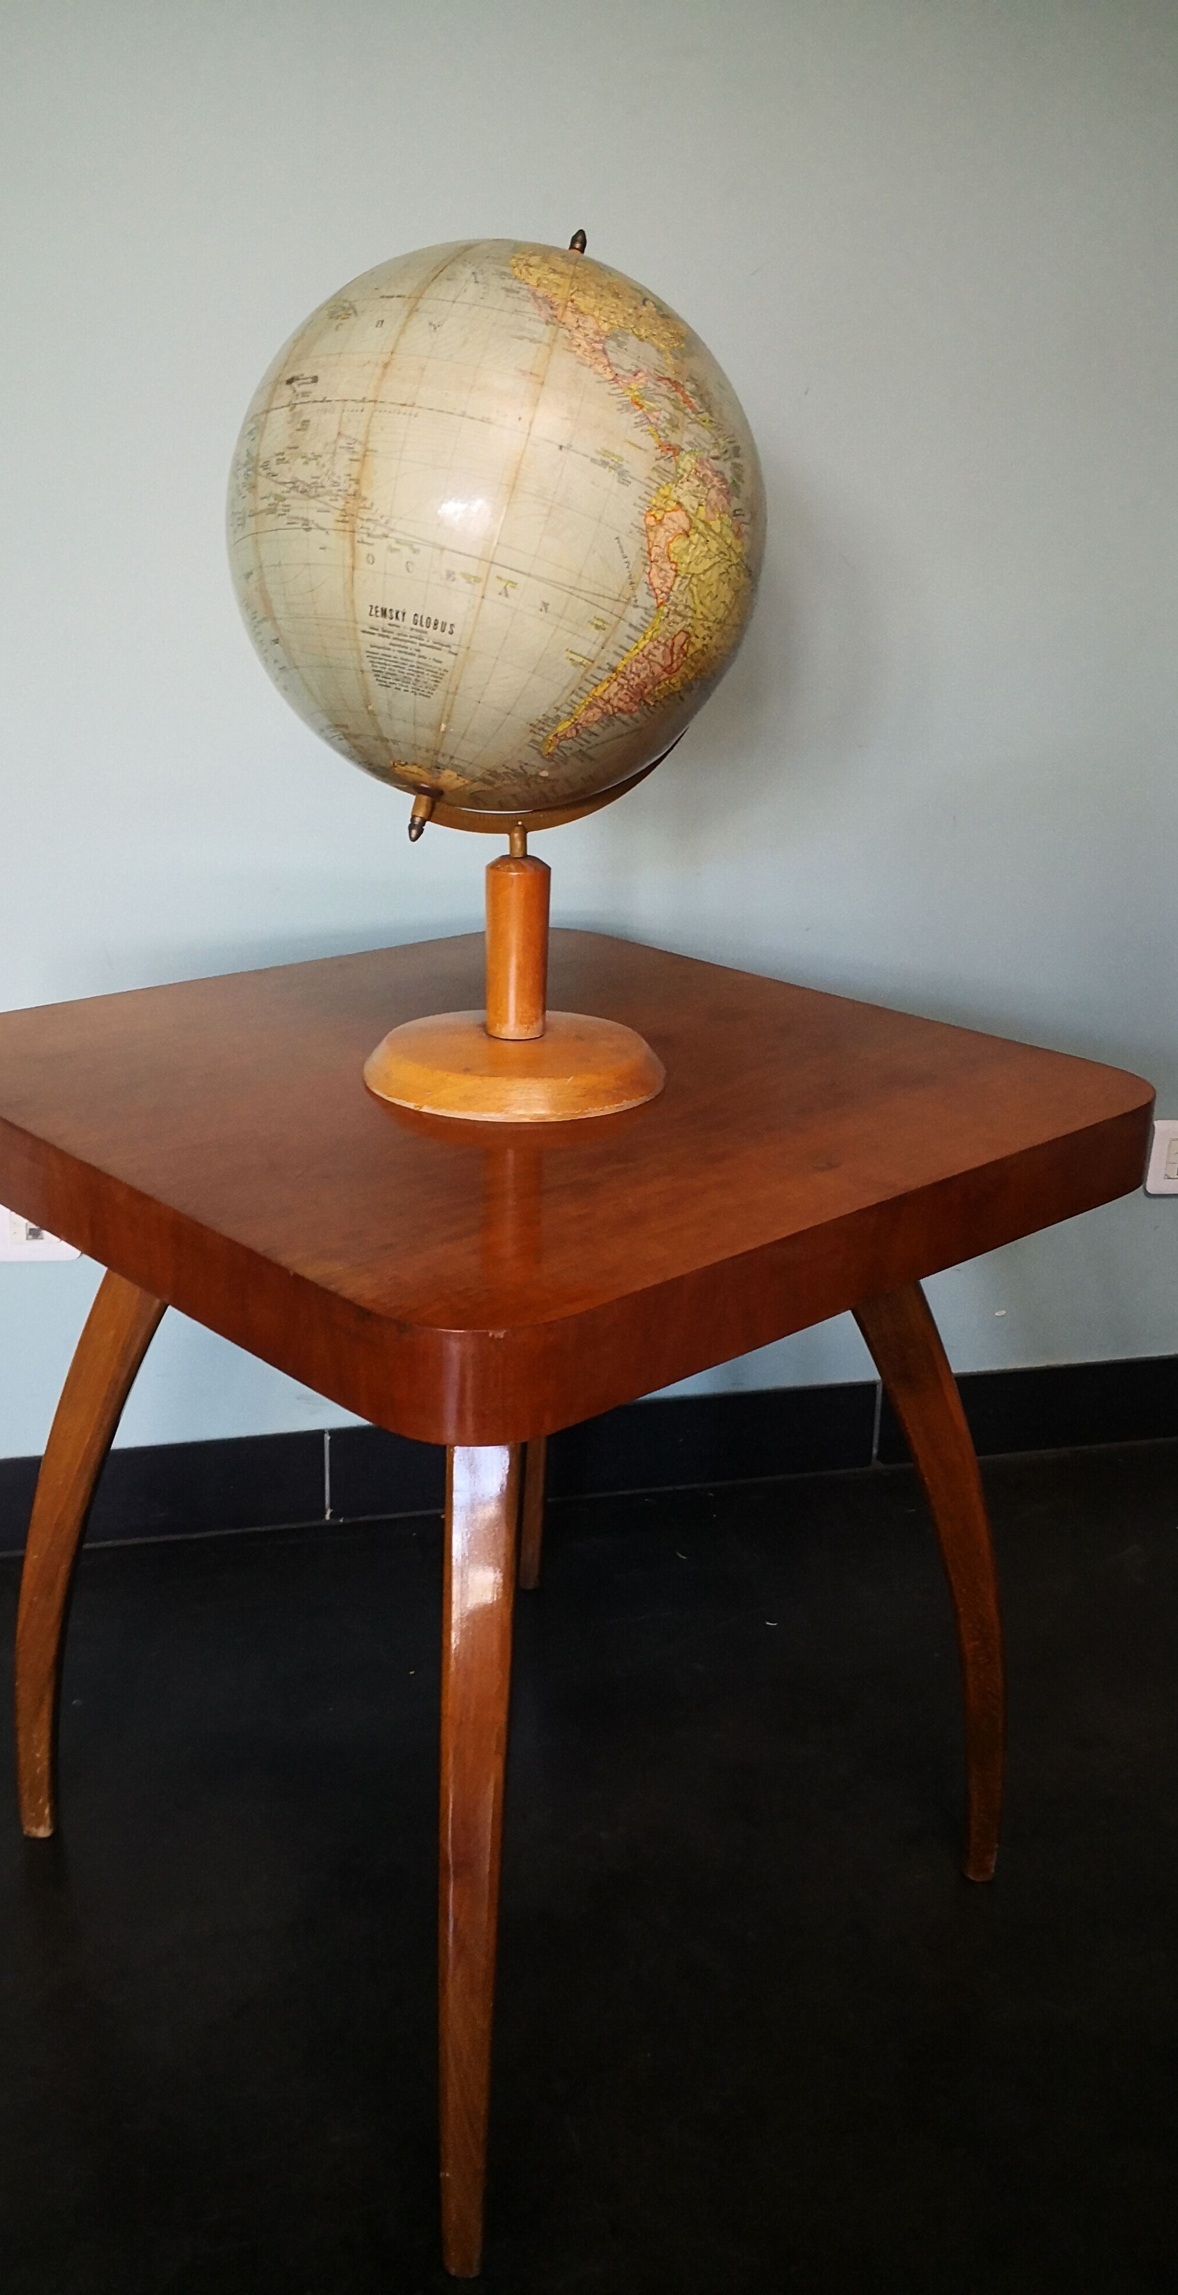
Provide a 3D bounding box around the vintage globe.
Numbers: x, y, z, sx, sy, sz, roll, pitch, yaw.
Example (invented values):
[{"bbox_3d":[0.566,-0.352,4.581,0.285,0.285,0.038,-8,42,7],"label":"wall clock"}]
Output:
[{"bbox_3d":[-0.053,-0.359,1.059,0.318,0.328,0.318,1,19,-2],"label":"vintage globe"}]

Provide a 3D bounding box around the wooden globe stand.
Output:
[{"bbox_3d":[-0.046,-0.122,1.141,0.194,0.165,0.194,1,19,-2],"label":"wooden globe stand"}]

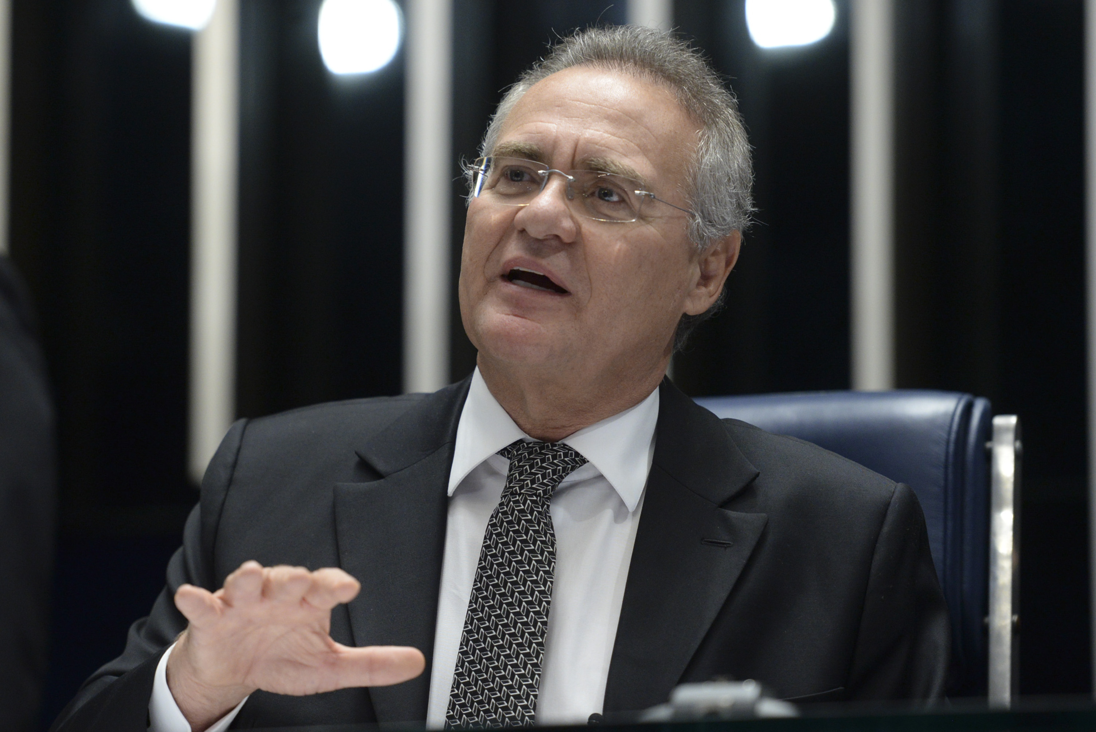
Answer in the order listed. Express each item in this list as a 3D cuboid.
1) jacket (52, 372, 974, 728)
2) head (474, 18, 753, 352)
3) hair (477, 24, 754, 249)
[{"bbox_3d":[-0.045,0.325,3.330,0.630,0.600,0.420,3,-5,12],"label":"jacket"},{"bbox_3d":[0.040,-0.118,3.370,0.185,0.240,0.220,13,-10,26],"label":"head"},{"bbox_3d":[0.047,-0.139,3.387,0.185,0.190,0.215,13,-10,26],"label":"hair"}]

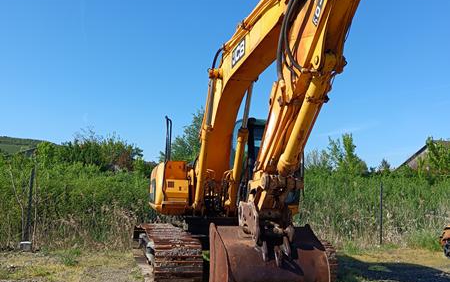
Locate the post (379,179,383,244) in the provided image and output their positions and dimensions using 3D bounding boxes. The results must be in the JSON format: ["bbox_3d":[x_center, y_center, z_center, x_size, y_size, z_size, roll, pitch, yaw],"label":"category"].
[{"bbox_3d":[4.946,2.277,14.800,0.060,2.050,0.060,3,-6,-16],"label":"post"}]

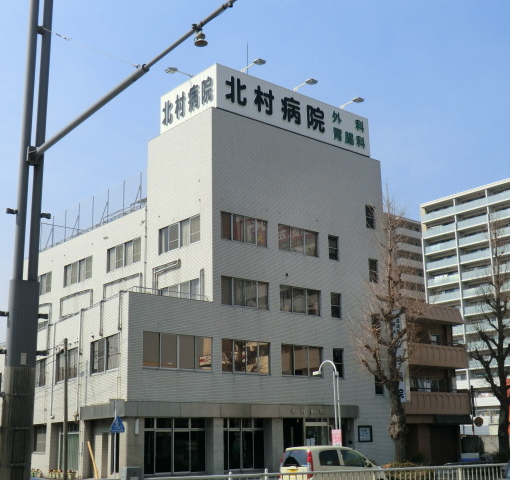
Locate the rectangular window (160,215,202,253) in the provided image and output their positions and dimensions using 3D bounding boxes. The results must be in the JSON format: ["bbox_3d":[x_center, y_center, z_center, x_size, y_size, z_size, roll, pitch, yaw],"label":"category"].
[{"bbox_3d":[-4.045,-0.264,39.930,0.150,1.442,3.761,11,-19,-39],"label":"rectangular window"}]

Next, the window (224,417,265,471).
[{"bbox_3d":[-0.594,11.051,40.184,2.789,2.705,0.150,11,-20,-38],"label":"window"}]

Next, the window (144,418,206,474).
[{"bbox_3d":[-3.859,9.525,34.232,3.802,2.506,0.150,11,-19,-39],"label":"window"}]

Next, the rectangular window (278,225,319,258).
[{"bbox_3d":[2.678,0.047,45.271,3.310,1.598,0.150,11,-20,-38],"label":"rectangular window"}]

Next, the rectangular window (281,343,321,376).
[{"bbox_3d":[2.530,6.526,39.914,3.072,1.650,0.150,11,-19,-39],"label":"rectangular window"}]

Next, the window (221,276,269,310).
[{"bbox_3d":[-0.519,2.759,38.233,3.165,1.450,0.150,11,-19,-39],"label":"window"}]

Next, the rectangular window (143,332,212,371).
[{"bbox_3d":[-3.906,5.758,38.029,4.268,1.804,0.150,11,-20,-38],"label":"rectangular window"}]

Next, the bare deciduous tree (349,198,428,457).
[{"bbox_3d":[5.474,3.651,30.109,3.032,11.628,3.032,-4,-15,10],"label":"bare deciduous tree"}]

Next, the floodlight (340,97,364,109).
[{"bbox_3d":[6.490,-9.161,49.743,0.420,0.400,2.094,11,-20,-38],"label":"floodlight"}]

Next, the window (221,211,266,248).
[{"bbox_3d":[-0.574,-0.540,39.089,3.165,1.442,0.150,11,-19,-39],"label":"window"}]

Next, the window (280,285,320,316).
[{"bbox_3d":[2.737,3.631,44.273,3.284,1.544,0.150,11,-20,-38],"label":"window"}]

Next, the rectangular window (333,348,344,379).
[{"bbox_3d":[5.075,7.510,45.118,0.889,1.807,0.150,11,-20,-38],"label":"rectangular window"}]

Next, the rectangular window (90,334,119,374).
[{"bbox_3d":[-7.887,5.988,38.726,0.150,1.787,4.056,9,-18,-32],"label":"rectangular window"}]

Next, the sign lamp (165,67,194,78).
[{"bbox_3d":[-4.078,-9.211,40.706,1.700,0.420,0.420,11,-19,-39],"label":"sign lamp"}]

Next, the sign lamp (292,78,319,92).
[{"bbox_3d":[3.191,-9.760,47.090,0.420,0.400,2.148,11,-20,-38],"label":"sign lamp"}]

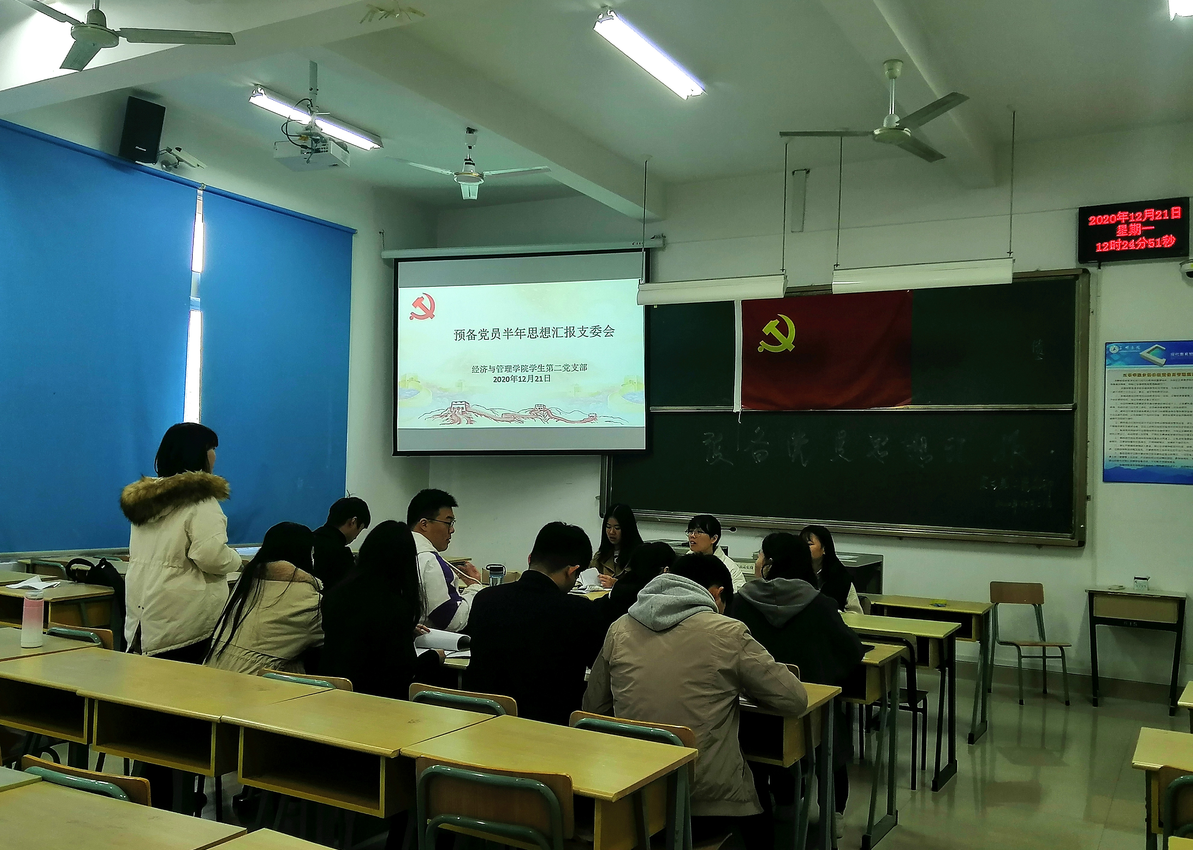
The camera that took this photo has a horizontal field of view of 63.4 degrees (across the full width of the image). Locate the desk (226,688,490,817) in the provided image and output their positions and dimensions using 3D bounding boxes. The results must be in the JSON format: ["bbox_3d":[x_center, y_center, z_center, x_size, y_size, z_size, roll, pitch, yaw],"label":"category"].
[{"bbox_3d":[-0.696,1.229,2.809,0.610,0.750,0.450,1,-3,27],"label":"desk"}]

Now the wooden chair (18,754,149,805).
[{"bbox_3d":[-1.120,1.207,2.412,0.395,0.790,0.460,0,-3,24],"label":"wooden chair"}]

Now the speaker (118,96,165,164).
[{"bbox_3d":[-3.307,-2.118,6.945,0.260,0.420,0.240,4,12,-46],"label":"speaker"}]

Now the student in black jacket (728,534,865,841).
[{"bbox_3d":[0.816,1.081,3.992,0.560,1.250,0.660,1,-3,24],"label":"student in black jacket"}]

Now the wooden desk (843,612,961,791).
[{"bbox_3d":[1.509,1.413,5.015,0.649,0.761,0.470,0,-3,31],"label":"wooden desk"}]

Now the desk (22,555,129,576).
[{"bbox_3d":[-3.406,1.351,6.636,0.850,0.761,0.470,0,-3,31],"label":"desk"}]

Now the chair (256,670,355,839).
[{"bbox_3d":[-0.916,1.238,3.392,0.390,0.770,0.410,1,-3,22],"label":"chair"}]

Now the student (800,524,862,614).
[{"bbox_3d":[1.253,1.191,5.559,0.720,1.240,0.480,4,-3,-39],"label":"student"}]

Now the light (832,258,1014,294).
[{"bbox_3d":[2.356,-1.075,7.011,1.252,0.177,0.170,0,-3,31],"label":"light"}]

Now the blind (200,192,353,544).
[{"bbox_3d":[-2.718,-0.421,8.259,0.070,2.827,1.680,0,-3,31],"label":"blind"}]

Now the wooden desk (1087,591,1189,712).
[{"bbox_3d":[3.666,1.544,6.558,0.610,0.761,0.440,0,-3,31],"label":"wooden desk"}]

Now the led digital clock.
[{"bbox_3d":[3.912,-1.407,7.039,0.700,0.420,0.080,0,-3,31],"label":"led digital clock"}]

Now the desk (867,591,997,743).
[{"bbox_3d":[2.019,1.450,5.758,0.600,0.750,0.450,0,-3,31],"label":"desk"}]

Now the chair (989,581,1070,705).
[{"bbox_3d":[3.026,1.509,6.689,0.390,0.780,0.410,2,-3,-3],"label":"chair"}]

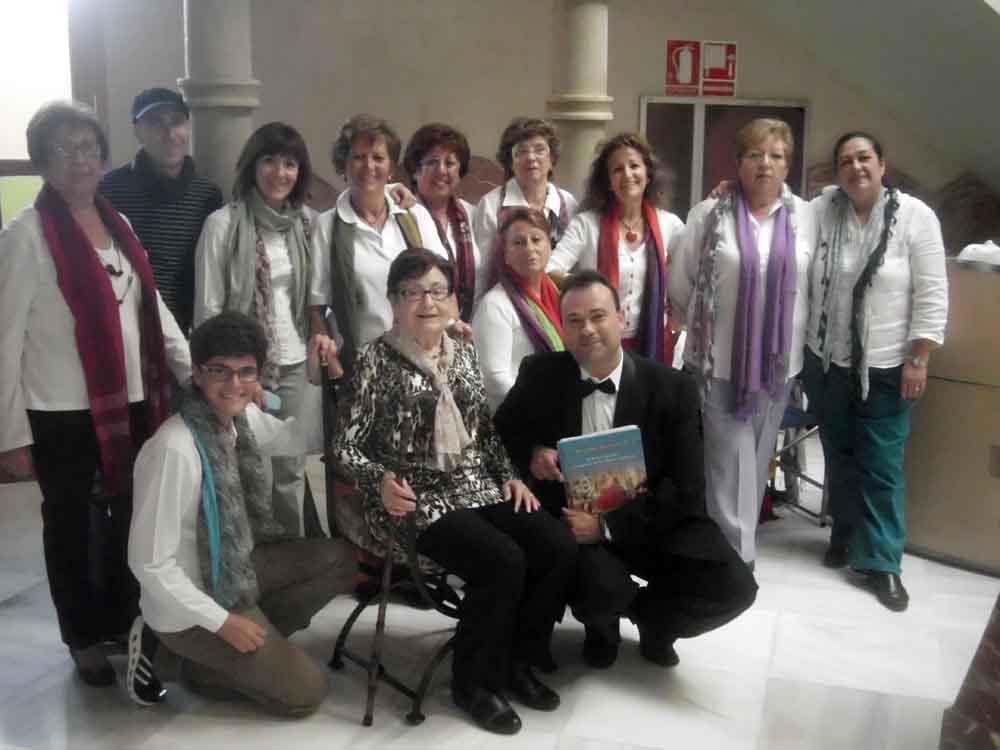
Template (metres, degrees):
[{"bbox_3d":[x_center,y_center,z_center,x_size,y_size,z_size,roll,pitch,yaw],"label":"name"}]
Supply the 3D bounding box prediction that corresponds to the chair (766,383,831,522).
[{"bbox_3d":[1.180,0.207,4.612,0.500,0.820,0.500,-2,8,-11],"label":"chair"}]

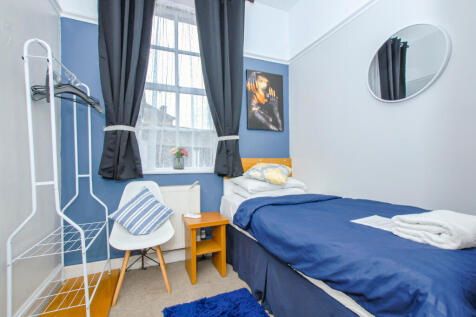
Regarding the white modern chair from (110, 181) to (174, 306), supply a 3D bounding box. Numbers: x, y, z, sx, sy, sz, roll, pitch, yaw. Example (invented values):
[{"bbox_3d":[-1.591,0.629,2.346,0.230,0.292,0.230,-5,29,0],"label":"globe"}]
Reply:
[{"bbox_3d":[-0.762,0.618,1.621,0.460,0.825,0.520,0,0,-22],"label":"white modern chair"}]

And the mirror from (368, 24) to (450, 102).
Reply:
[{"bbox_3d":[1.114,-0.631,1.343,0.030,0.490,0.487,0,0,-22],"label":"mirror"}]

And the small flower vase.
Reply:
[{"bbox_3d":[-0.615,0.052,2.082,0.100,0.125,0.100,0,0,-22],"label":"small flower vase"}]

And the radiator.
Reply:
[{"bbox_3d":[-0.622,0.573,1.942,0.495,0.610,0.090,0,0,-22],"label":"radiator"}]

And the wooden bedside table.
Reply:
[{"bbox_3d":[-0.296,0.788,1.798,0.345,0.480,0.295,0,0,-22],"label":"wooden bedside table"}]

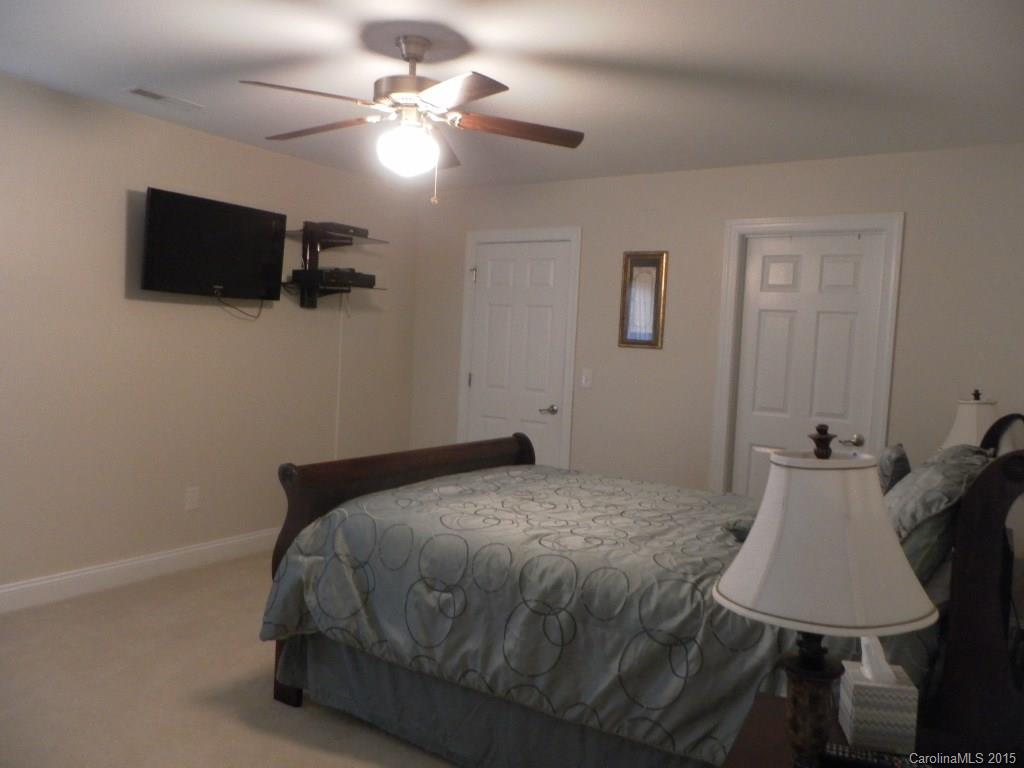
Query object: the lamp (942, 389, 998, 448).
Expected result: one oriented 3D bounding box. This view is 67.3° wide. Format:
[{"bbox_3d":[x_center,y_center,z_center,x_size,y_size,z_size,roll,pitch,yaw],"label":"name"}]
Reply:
[{"bbox_3d":[1.980,0.328,3.318,0.370,0.610,0.370,5,4,35],"label":"lamp"}]

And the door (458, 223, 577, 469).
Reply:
[{"bbox_3d":[0.022,0.018,5.309,0.932,2.116,0.090,5,4,35],"label":"door"}]

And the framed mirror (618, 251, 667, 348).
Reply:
[{"bbox_3d":[0.805,-0.513,4.714,0.296,0.587,0.030,5,4,35],"label":"framed mirror"}]

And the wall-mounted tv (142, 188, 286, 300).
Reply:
[{"bbox_3d":[-1.609,-0.734,4.185,0.075,0.499,0.843,10,7,34],"label":"wall-mounted tv"}]

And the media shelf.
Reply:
[{"bbox_3d":[-1.129,-0.737,4.755,0.400,0.540,0.590,5,4,35],"label":"media shelf"}]

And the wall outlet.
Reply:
[{"bbox_3d":[-1.794,0.640,4.323,0.012,0.118,0.075,5,4,35],"label":"wall outlet"}]

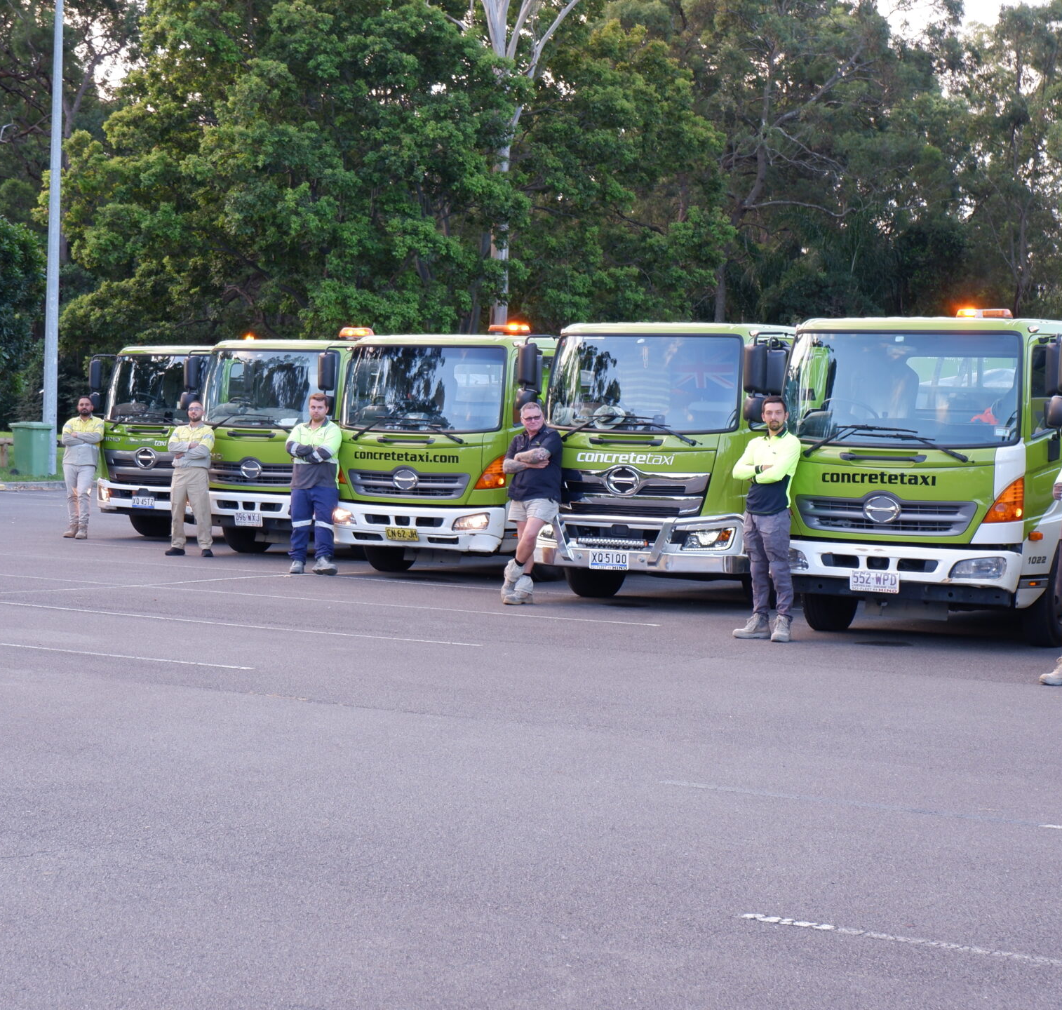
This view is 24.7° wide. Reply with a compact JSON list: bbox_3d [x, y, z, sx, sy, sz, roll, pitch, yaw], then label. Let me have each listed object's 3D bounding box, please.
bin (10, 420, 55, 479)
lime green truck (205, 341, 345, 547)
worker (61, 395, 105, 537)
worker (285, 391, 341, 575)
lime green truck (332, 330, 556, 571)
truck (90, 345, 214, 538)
[{"bbox_3d":[-9.836,-1.091,47.800,0.730,1.070,0.580,3,2,34],"label":"bin"},{"bbox_3d":[-1.460,-0.666,29.519,2.250,2.500,6.200,3,2,32],"label":"lime green truck"},{"bbox_3d":[-5.675,-0.479,30.700,0.530,1.790,0.380,2,2,-6],"label":"worker"},{"bbox_3d":[-2.192,-0.211,24.400,0.540,1.800,0.400,2,2,2],"label":"worker"},{"bbox_3d":[0.334,-0.528,26.614,2.250,2.500,6.200,3,2,31],"label":"lime green truck"},{"bbox_3d":[-3.125,-0.806,32.976,2.250,2.480,6.200,3,2,33],"label":"truck"}]

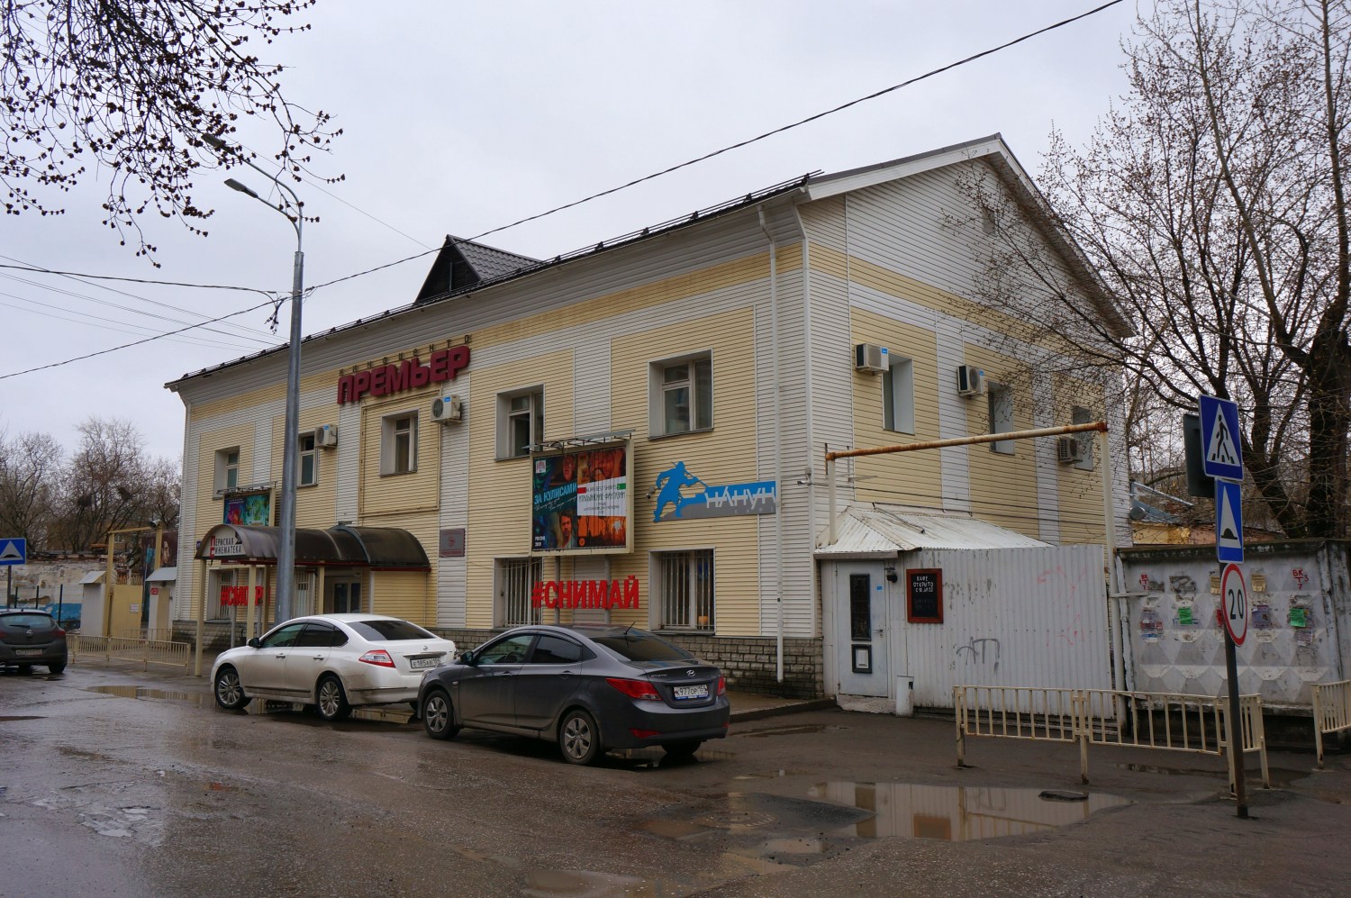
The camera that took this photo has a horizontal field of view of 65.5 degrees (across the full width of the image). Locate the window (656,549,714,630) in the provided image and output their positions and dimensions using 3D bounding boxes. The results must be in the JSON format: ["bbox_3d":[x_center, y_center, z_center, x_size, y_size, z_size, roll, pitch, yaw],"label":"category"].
[{"bbox_3d":[0.201,2.554,18.811,1.580,1.460,0.250,-7,-10,44],"label":"window"}]

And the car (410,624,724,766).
[{"bbox_3d":[-1.413,2.873,12.794,4.370,1.470,1.710,-7,-10,42],"label":"car"}]

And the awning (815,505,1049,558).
[{"bbox_3d":[4.635,1.450,18.055,1.800,0.920,5.400,-7,-10,44],"label":"awning"}]

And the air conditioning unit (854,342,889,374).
[{"bbox_3d":[3.402,-1.564,18.082,0.260,0.430,0.700,-7,-10,44],"label":"air conditioning unit"}]

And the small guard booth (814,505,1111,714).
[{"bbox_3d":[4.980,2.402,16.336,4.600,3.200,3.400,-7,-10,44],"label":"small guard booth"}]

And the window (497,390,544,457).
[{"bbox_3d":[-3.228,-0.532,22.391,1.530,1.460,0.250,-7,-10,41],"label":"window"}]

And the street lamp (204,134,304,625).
[{"bbox_3d":[-8.623,-0.774,21.027,0.350,10.850,2.350,-7,-10,41],"label":"street lamp"}]

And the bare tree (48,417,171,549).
[{"bbox_3d":[-30.012,3.641,55.323,6.400,10.860,6.000,4,-8,-28],"label":"bare tree"}]

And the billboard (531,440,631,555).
[{"bbox_3d":[-1.834,1.029,20.322,2.800,2.060,0.160,-7,-10,41],"label":"billboard"}]

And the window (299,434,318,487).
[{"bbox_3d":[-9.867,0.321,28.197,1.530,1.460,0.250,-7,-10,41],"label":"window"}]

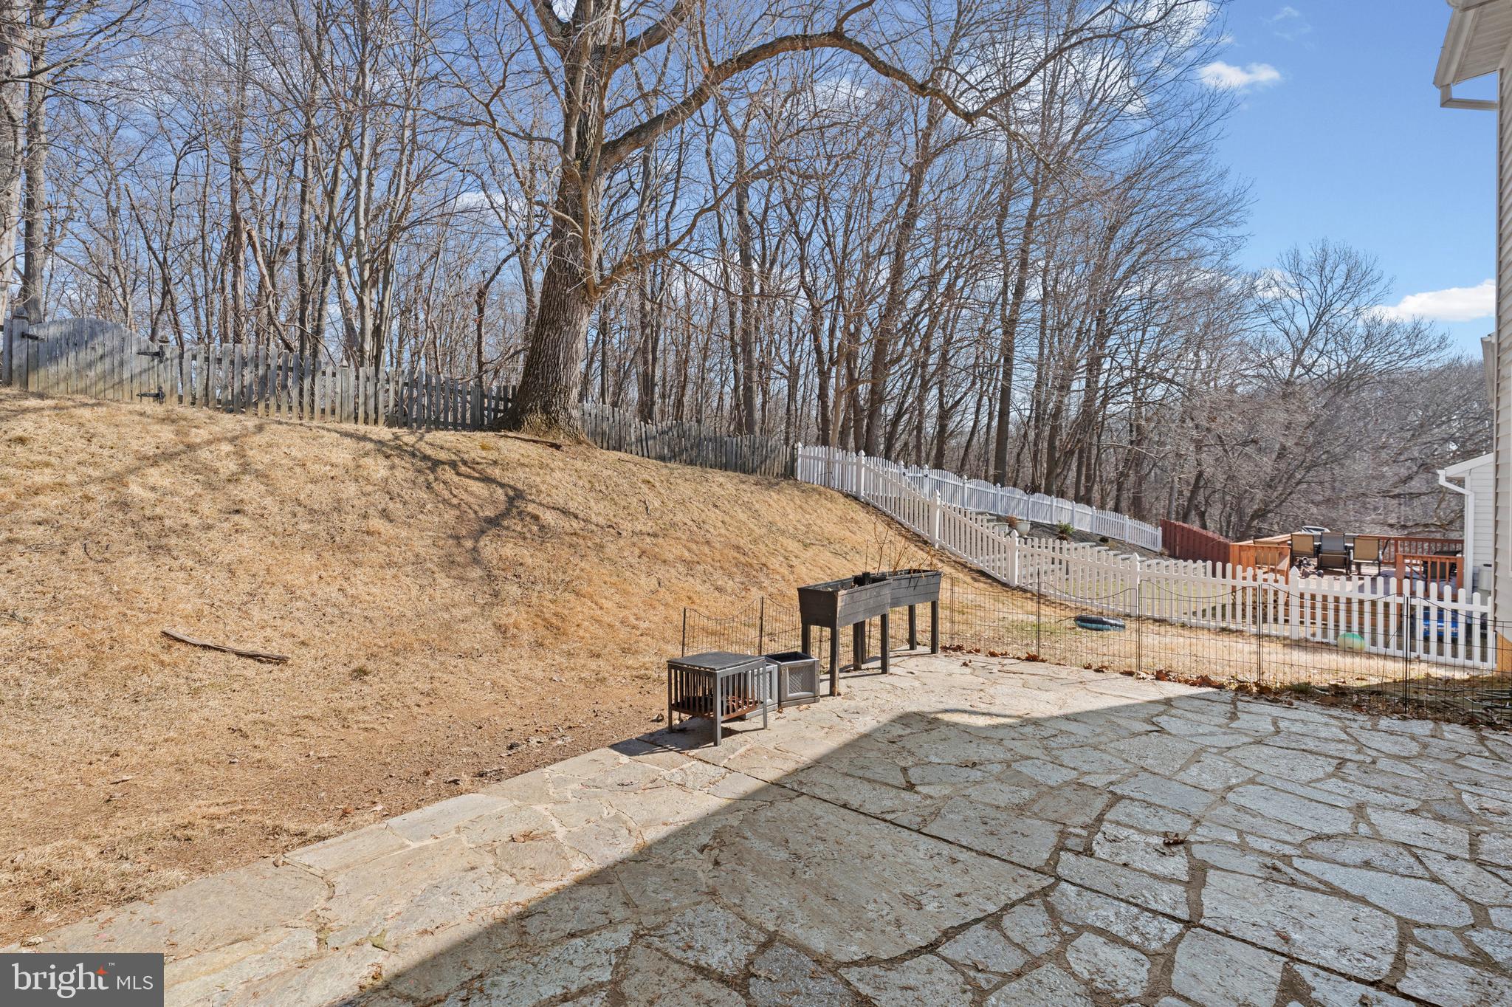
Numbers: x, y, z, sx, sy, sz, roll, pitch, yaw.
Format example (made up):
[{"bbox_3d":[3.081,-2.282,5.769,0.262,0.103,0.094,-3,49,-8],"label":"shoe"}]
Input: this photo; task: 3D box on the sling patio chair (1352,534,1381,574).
[{"bbox_3d":[16.460,1.400,18.080,0.680,0.980,0.610,0,0,-44],"label":"sling patio chair"}]

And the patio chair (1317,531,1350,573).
[{"bbox_3d":[15.740,1.355,18.270,0.650,1.080,0.780,0,0,44],"label":"patio chair"}]

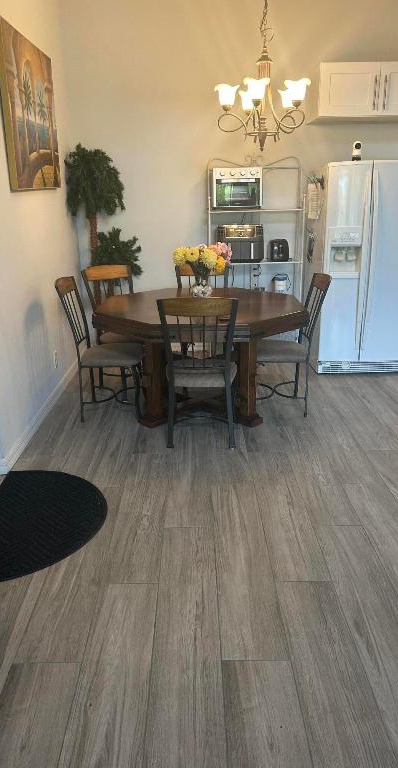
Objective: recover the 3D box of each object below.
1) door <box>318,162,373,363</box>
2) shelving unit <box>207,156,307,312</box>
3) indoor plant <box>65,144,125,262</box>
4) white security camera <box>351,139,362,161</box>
[{"bbox_3d":[1.179,-0.949,4.664,0.335,1.570,0.100,-1,19,0],"label":"door"},{"bbox_3d":[0.504,-1.091,5.189,0.824,1.811,0.331,-1,19,0],"label":"shelving unit"},{"bbox_3d":[-0.854,-1.065,5.041,0.524,1.894,0.524,-1,19,0],"label":"indoor plant"},{"bbox_3d":[1.222,-1.810,4.476,0.075,0.145,0.075,3,19,11],"label":"white security camera"}]

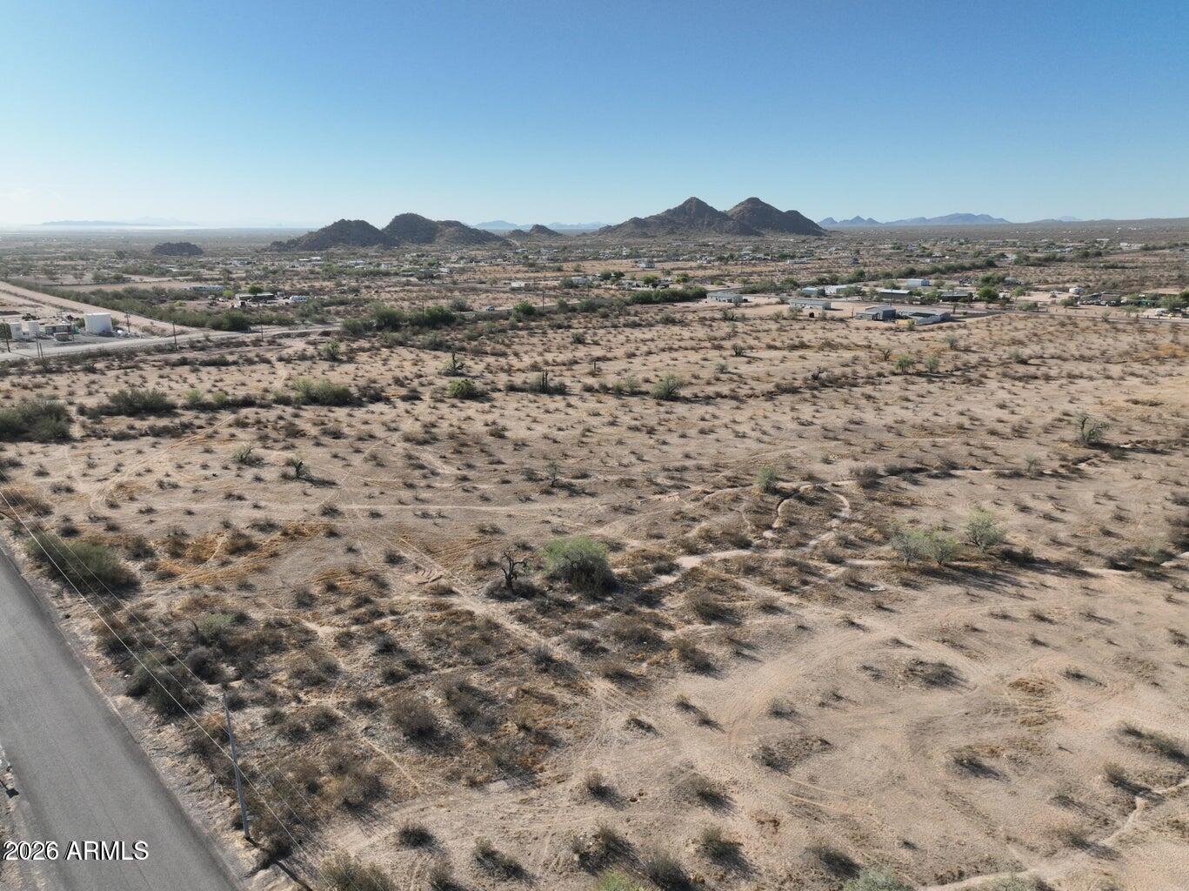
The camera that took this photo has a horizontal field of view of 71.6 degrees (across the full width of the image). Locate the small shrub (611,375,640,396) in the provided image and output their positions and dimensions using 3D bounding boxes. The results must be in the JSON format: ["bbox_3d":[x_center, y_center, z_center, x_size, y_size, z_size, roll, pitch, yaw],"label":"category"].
[{"bbox_3d":[7.473,-14.090,192.150,6.512,4.431,4.884,1,15,2],"label":"small shrub"}]

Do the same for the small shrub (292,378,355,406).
[{"bbox_3d":[-59.761,-11.942,181.865,12.854,5.569,7.070,-5,16,-18],"label":"small shrub"}]

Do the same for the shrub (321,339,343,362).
[{"bbox_3d":[-77.189,-27.955,242.388,6.266,5.397,5.953,-5,16,-17],"label":"shrub"}]

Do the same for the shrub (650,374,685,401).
[{"bbox_3d":[16.583,-13.067,186.213,7.318,5.507,6.586,1,15,5],"label":"shrub"}]

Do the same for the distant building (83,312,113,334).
[{"bbox_3d":[-184.429,-45.408,306.013,8.478,6.416,8.478,-9,17,-30],"label":"distant building"}]

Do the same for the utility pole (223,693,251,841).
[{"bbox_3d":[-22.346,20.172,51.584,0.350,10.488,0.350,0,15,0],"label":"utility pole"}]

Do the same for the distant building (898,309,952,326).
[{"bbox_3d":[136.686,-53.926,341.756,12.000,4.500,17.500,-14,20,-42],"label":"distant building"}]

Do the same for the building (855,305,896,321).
[{"bbox_3d":[118.977,-56.134,348.693,10.500,5.200,13.000,-14,20,-42],"label":"building"}]

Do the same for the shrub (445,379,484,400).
[{"bbox_3d":[-29.793,-12.889,187.444,7.721,4.531,6.949,-2,15,-9],"label":"shrub"}]

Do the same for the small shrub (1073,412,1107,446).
[{"bbox_3d":[89.216,-3.049,148.348,5.184,5.615,4.925,9,17,31],"label":"small shrub"}]

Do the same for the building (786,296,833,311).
[{"bbox_3d":[103.404,-67.888,394.823,8.000,4.200,18.300,-14,20,-42],"label":"building"}]

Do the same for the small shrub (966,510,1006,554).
[{"bbox_3d":[46.971,10.344,98.856,4.459,5.178,4.236,7,17,26],"label":"small shrub"}]

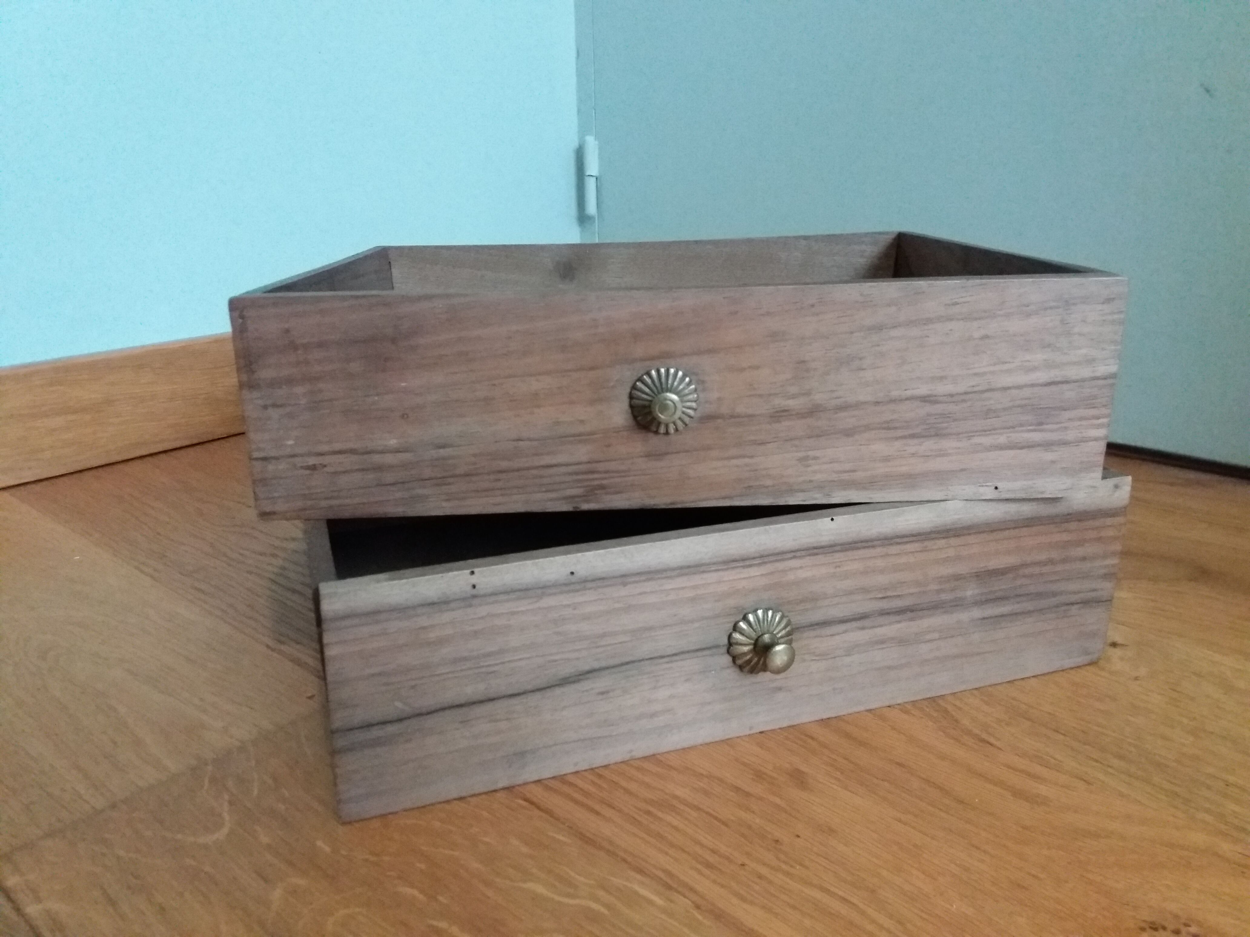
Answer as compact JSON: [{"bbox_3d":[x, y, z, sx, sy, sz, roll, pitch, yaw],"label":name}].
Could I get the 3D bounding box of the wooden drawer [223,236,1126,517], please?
[{"bbox_3d":[0.021,-0.075,0.618,0.405,0.106,0.343,-2,16,-2],"label":"wooden drawer"}]

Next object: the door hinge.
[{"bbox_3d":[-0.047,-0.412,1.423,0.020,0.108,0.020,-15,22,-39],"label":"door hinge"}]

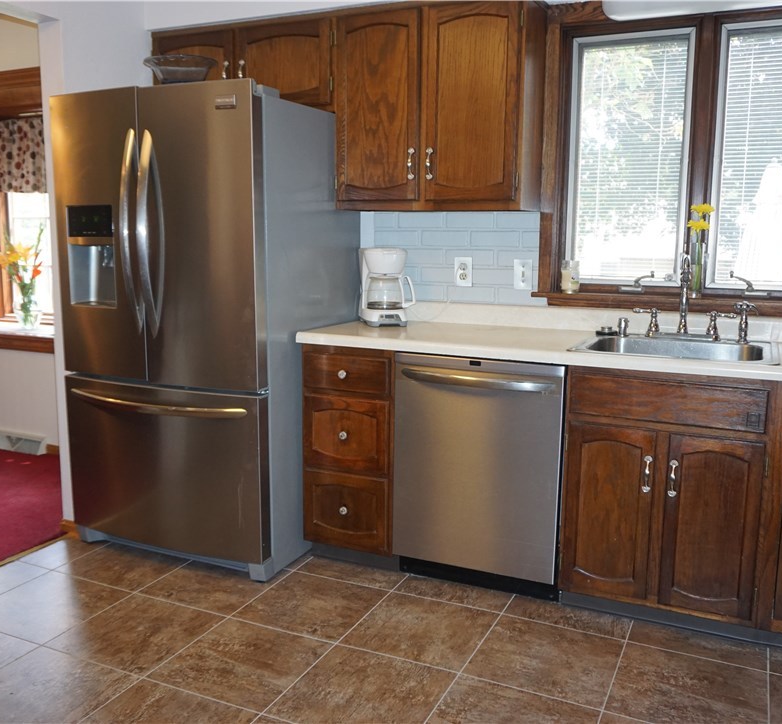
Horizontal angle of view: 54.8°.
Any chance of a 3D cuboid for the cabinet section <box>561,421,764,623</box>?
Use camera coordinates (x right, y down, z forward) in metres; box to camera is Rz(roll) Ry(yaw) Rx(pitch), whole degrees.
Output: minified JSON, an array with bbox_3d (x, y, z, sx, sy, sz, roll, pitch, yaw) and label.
[{"bbox_3d":[0.943,0.467,2.601,0.576,0.571,0.520,4,9,25],"label":"cabinet section"}]

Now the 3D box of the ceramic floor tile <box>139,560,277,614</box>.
[{"bbox_3d":[-0.643,0.820,2.802,0.405,0.010,0.405,4,9,24],"label":"ceramic floor tile"}]

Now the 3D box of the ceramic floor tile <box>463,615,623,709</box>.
[{"bbox_3d":[0.471,0.899,2.288,0.404,0.010,0.404,4,9,24],"label":"ceramic floor tile"}]

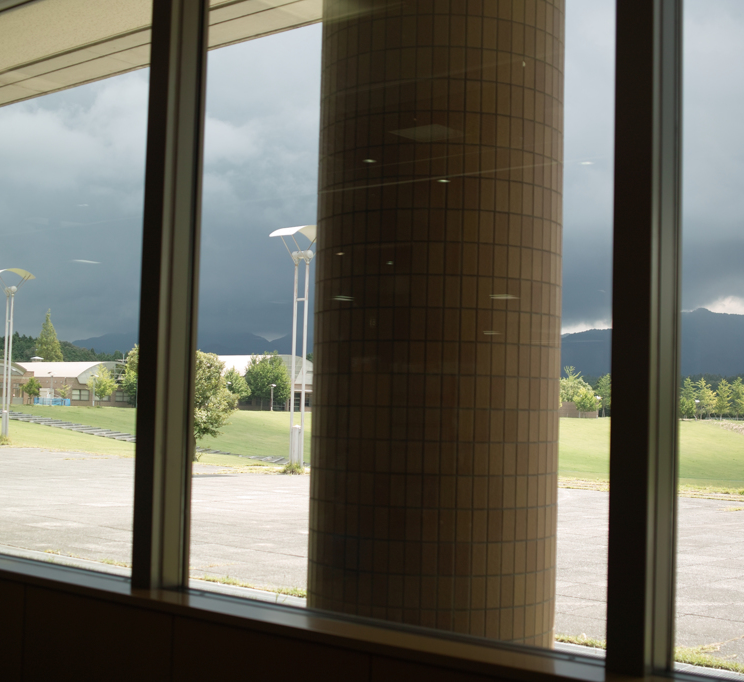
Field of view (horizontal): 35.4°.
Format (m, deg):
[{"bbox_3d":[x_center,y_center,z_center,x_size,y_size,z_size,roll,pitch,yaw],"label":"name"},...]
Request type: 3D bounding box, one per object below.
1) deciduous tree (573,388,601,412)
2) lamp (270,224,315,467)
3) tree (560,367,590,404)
[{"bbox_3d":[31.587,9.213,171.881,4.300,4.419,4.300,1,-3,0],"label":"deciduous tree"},{"bbox_3d":[-1.937,0.117,31.477,1.300,6.516,1.000,4,-4,-44],"label":"lamp"},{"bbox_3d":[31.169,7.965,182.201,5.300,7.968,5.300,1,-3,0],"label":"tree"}]

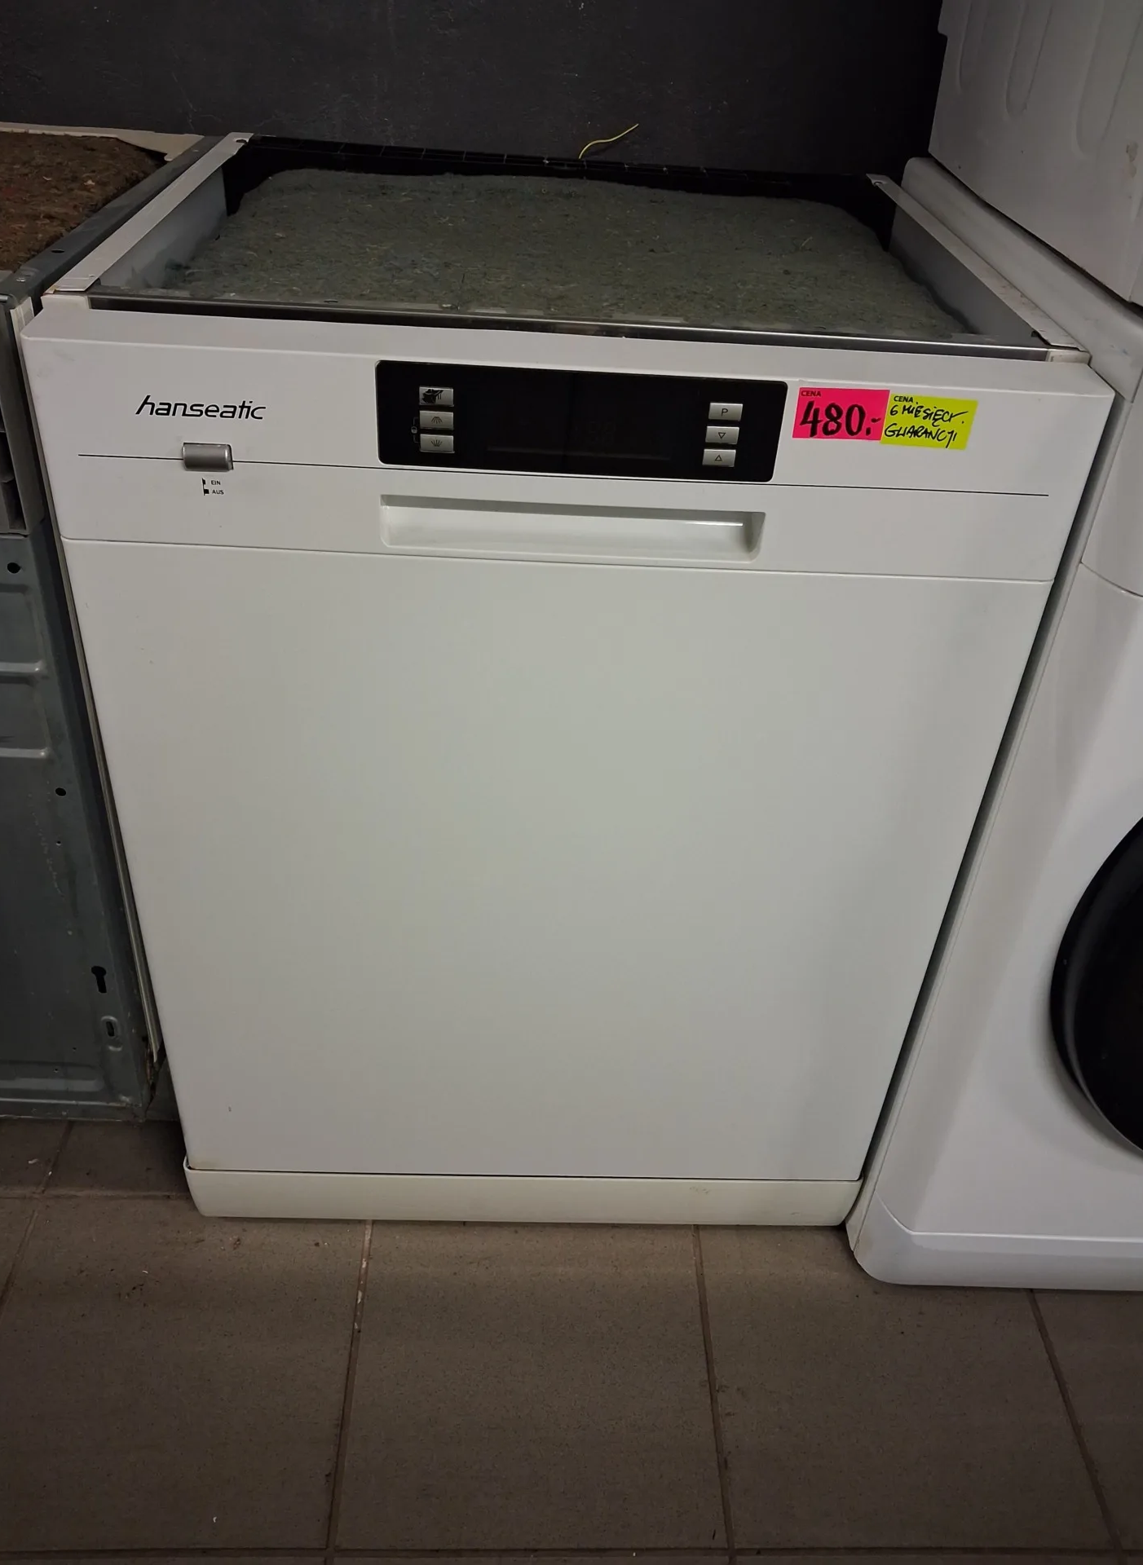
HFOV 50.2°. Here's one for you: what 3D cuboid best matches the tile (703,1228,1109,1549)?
[{"bbox_3d":[0.268,0.501,1.054,0.297,0.009,0.297,2,36,-3],"label":"tile"}]

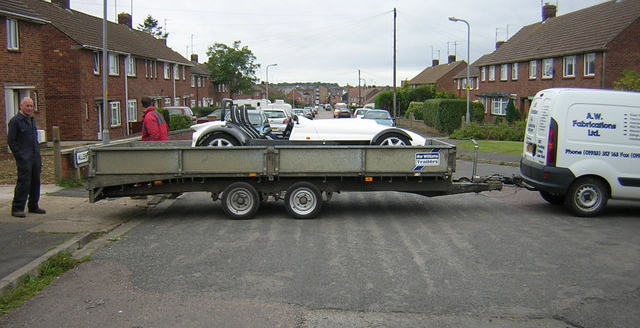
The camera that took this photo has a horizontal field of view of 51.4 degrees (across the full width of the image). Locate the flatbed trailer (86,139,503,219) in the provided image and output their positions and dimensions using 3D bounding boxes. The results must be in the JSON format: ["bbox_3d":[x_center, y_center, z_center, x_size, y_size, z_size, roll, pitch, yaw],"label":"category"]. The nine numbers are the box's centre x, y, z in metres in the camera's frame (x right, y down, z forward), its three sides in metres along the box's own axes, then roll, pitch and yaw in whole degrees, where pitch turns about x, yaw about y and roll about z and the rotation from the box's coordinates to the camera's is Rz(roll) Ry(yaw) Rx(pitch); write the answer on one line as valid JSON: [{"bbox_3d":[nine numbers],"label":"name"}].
[{"bbox_3d":[-0.210,0.138,10.180,6.000,1.050,2.020,0,6,0],"label":"flatbed trailer"}]

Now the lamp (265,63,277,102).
[{"bbox_3d":[-4.242,-6.181,57.671,0.950,5.000,0.280,0,6,0],"label":"lamp"}]

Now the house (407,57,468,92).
[{"bbox_3d":[21.345,-13.346,113.217,8.400,9.200,29.000,0,6,0],"label":"house"}]

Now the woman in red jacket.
[{"bbox_3d":[-2.993,-0.394,12.032,0.330,1.630,0.460,5,8,35],"label":"woman in red jacket"}]

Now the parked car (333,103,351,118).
[{"bbox_3d":[2.176,-5.233,65.830,1.720,1.460,4.100,0,6,0],"label":"parked car"}]

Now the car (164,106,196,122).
[{"bbox_3d":[-9.350,-2.773,40.948,3.650,1.480,1.660,0,6,0],"label":"car"}]

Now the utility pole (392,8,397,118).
[{"bbox_3d":[5.598,-7.359,49.486,0.260,8.240,0.260,0,6,0],"label":"utility pole"}]

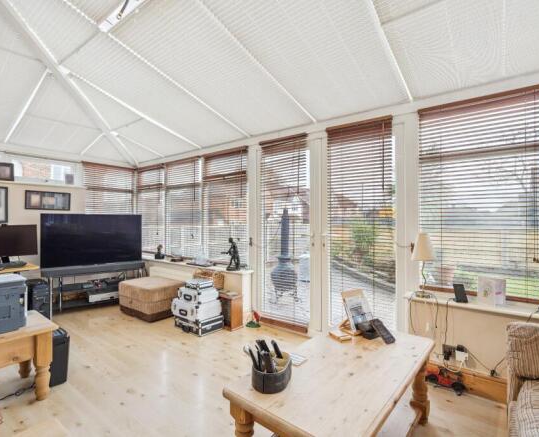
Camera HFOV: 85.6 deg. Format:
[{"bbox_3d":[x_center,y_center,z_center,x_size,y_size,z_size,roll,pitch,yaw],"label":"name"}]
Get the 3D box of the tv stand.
[{"bbox_3d":[-2.344,0.920,3.940,1.160,0.540,0.420,0,0,-36],"label":"tv stand"}]

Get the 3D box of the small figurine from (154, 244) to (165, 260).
[{"bbox_3d":[-1.674,0.509,4.443,0.120,0.219,0.110,0,0,23],"label":"small figurine"}]

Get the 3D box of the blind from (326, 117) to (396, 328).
[{"bbox_3d":[0.824,0.116,2.697,0.615,2.011,0.070,0,0,38],"label":"blind"}]

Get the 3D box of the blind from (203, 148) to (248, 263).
[{"bbox_3d":[-0.578,-0.155,3.779,0.833,1.410,0.070,0,0,38],"label":"blind"}]

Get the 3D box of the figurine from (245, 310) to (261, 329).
[{"bbox_3d":[-0.185,1.118,3.261,0.165,0.145,0.140,0,0,0],"label":"figurine"}]

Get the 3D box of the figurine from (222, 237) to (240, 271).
[{"bbox_3d":[-0.458,0.415,3.444,0.210,0.387,0.140,0,0,12],"label":"figurine"}]

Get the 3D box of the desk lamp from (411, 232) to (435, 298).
[{"bbox_3d":[1.159,0.353,2.200,0.165,0.494,0.165,0,0,38],"label":"desk lamp"}]

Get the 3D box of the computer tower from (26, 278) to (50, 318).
[{"bbox_3d":[-2.838,0.993,3.548,0.450,0.470,0.185,0,0,38],"label":"computer tower"}]

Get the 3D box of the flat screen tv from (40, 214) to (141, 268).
[{"bbox_3d":[-2.370,0.290,3.980,1.175,0.670,0.080,0,0,-36],"label":"flat screen tv"}]

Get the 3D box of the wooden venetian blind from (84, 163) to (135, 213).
[{"bbox_3d":[-2.629,-0.153,4.804,0.070,1.405,0.803,0,0,38],"label":"wooden venetian blind"}]

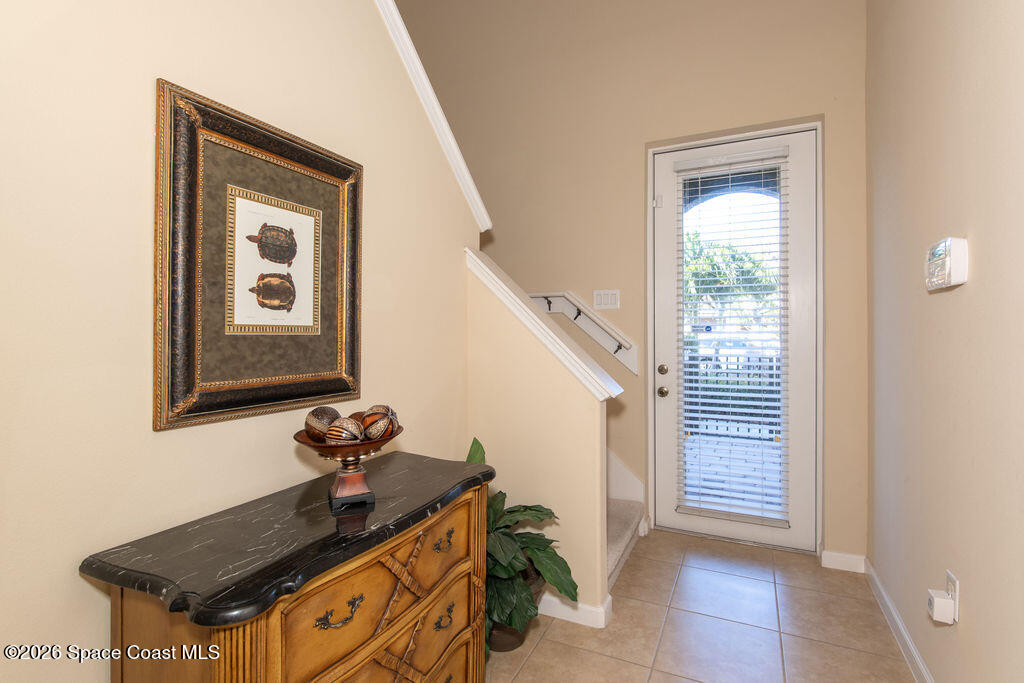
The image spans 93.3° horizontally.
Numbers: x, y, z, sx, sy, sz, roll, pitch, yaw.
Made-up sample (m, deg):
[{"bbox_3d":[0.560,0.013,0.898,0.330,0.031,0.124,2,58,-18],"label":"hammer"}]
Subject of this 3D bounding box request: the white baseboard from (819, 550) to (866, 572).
[{"bbox_3d":[1.797,1.196,2.626,0.199,0.091,0.015,0,1,26],"label":"white baseboard"}]

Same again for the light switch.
[{"bbox_3d":[0.620,-0.272,3.167,0.165,0.118,0.009,0,1,26],"label":"light switch"}]

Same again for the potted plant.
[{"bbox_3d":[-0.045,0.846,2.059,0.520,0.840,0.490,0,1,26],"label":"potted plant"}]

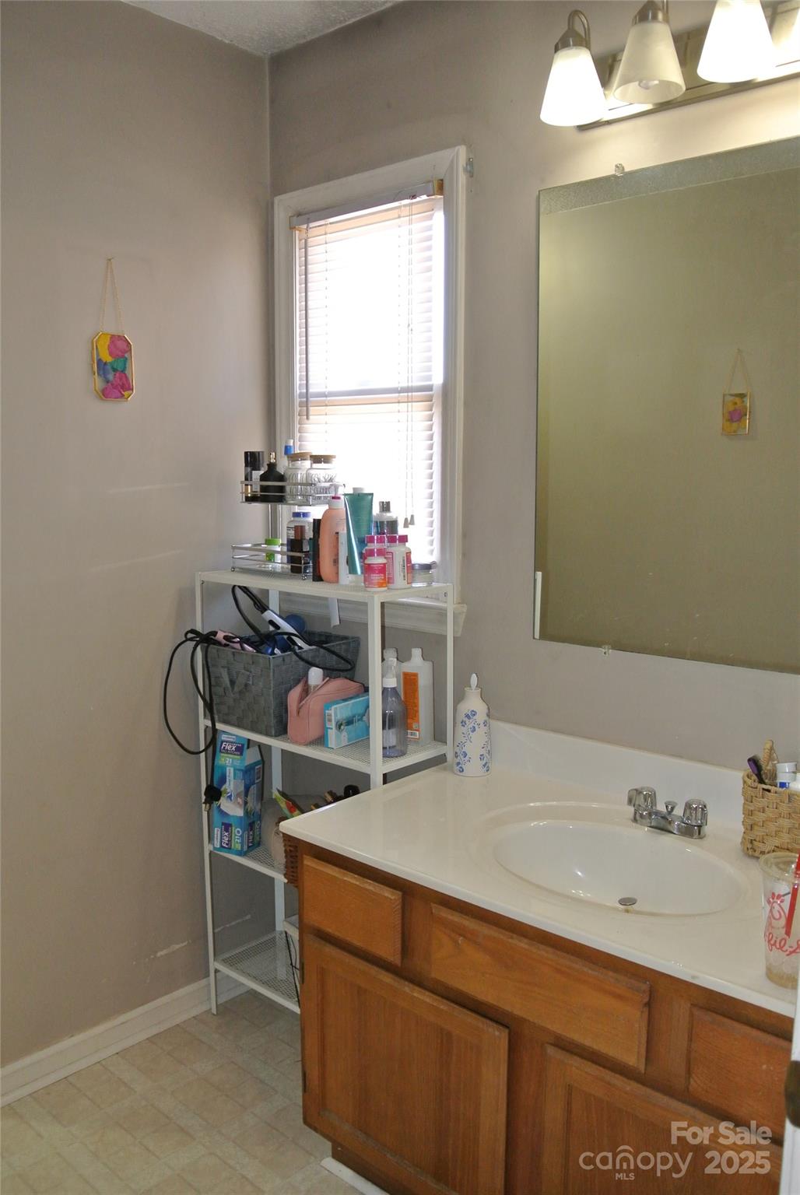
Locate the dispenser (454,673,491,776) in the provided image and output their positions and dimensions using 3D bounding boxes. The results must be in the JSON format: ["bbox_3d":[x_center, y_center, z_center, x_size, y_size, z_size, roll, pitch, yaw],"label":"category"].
[{"bbox_3d":[0.158,0.271,2.086,0.080,0.215,0.080,0,7,0],"label":"dispenser"}]

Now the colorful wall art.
[{"bbox_3d":[-0.650,-0.526,2.190,0.016,0.158,0.100,6,9,42],"label":"colorful wall art"}]

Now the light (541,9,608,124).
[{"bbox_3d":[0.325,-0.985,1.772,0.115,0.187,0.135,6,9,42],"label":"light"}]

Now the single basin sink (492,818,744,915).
[{"bbox_3d":[0.351,0.503,1.617,0.440,0.130,0.335,6,9,42],"label":"single basin sink"}]

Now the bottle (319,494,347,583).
[{"bbox_3d":[-0.148,-0.140,2.230,0.060,0.208,0.072,6,9,42],"label":"bottle"}]

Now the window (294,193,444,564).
[{"bbox_3d":[-0.081,-0.486,2.363,0.490,0.870,0.070,6,9,42],"label":"window"}]

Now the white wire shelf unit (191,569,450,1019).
[{"bbox_3d":[-0.185,0.525,2.305,0.608,1.142,0.243,6,9,43],"label":"white wire shelf unit"}]

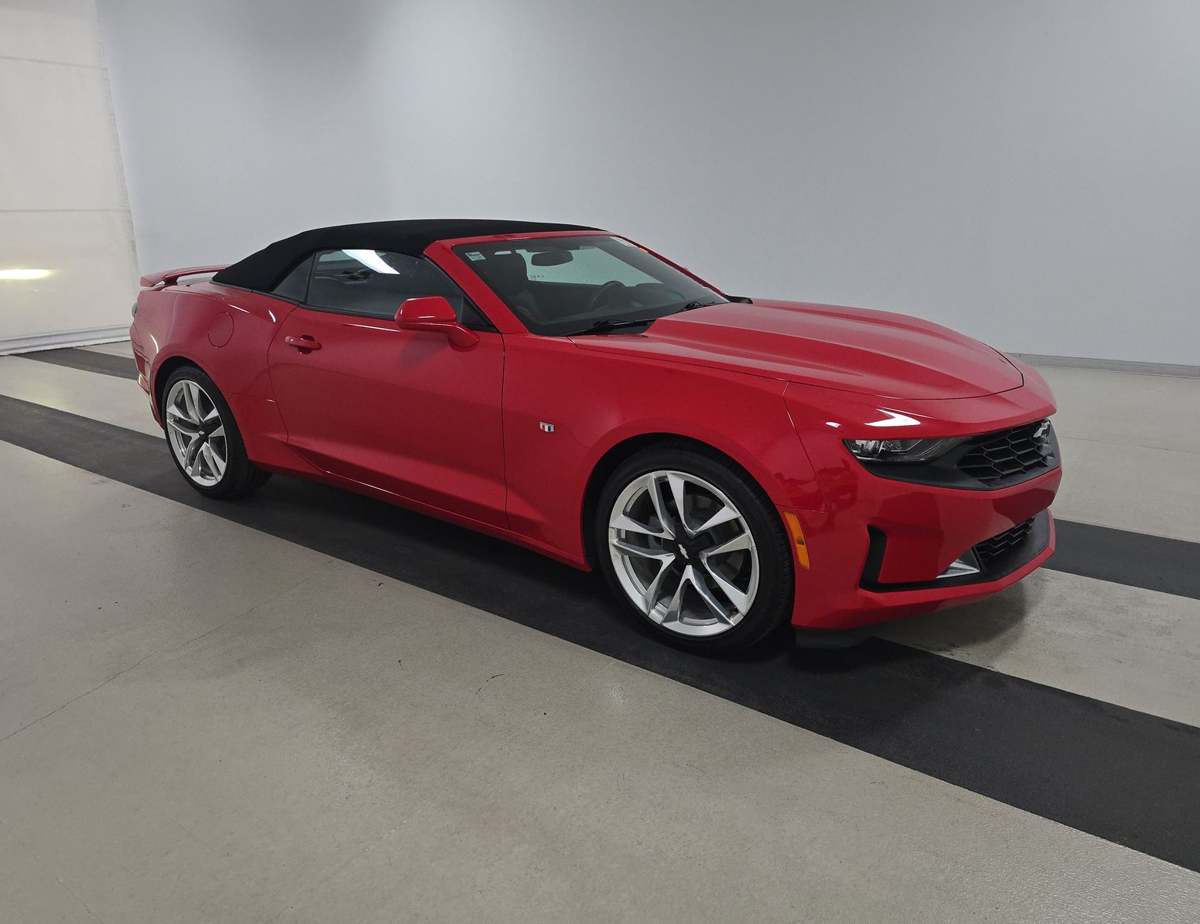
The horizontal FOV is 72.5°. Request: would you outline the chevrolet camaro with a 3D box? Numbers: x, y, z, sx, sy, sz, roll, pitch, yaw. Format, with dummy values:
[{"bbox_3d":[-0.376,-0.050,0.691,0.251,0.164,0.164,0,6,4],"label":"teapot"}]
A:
[{"bbox_3d":[-0.430,-0.474,4.015,4.784,1.345,1.920,11,21,33],"label":"chevrolet camaro"}]

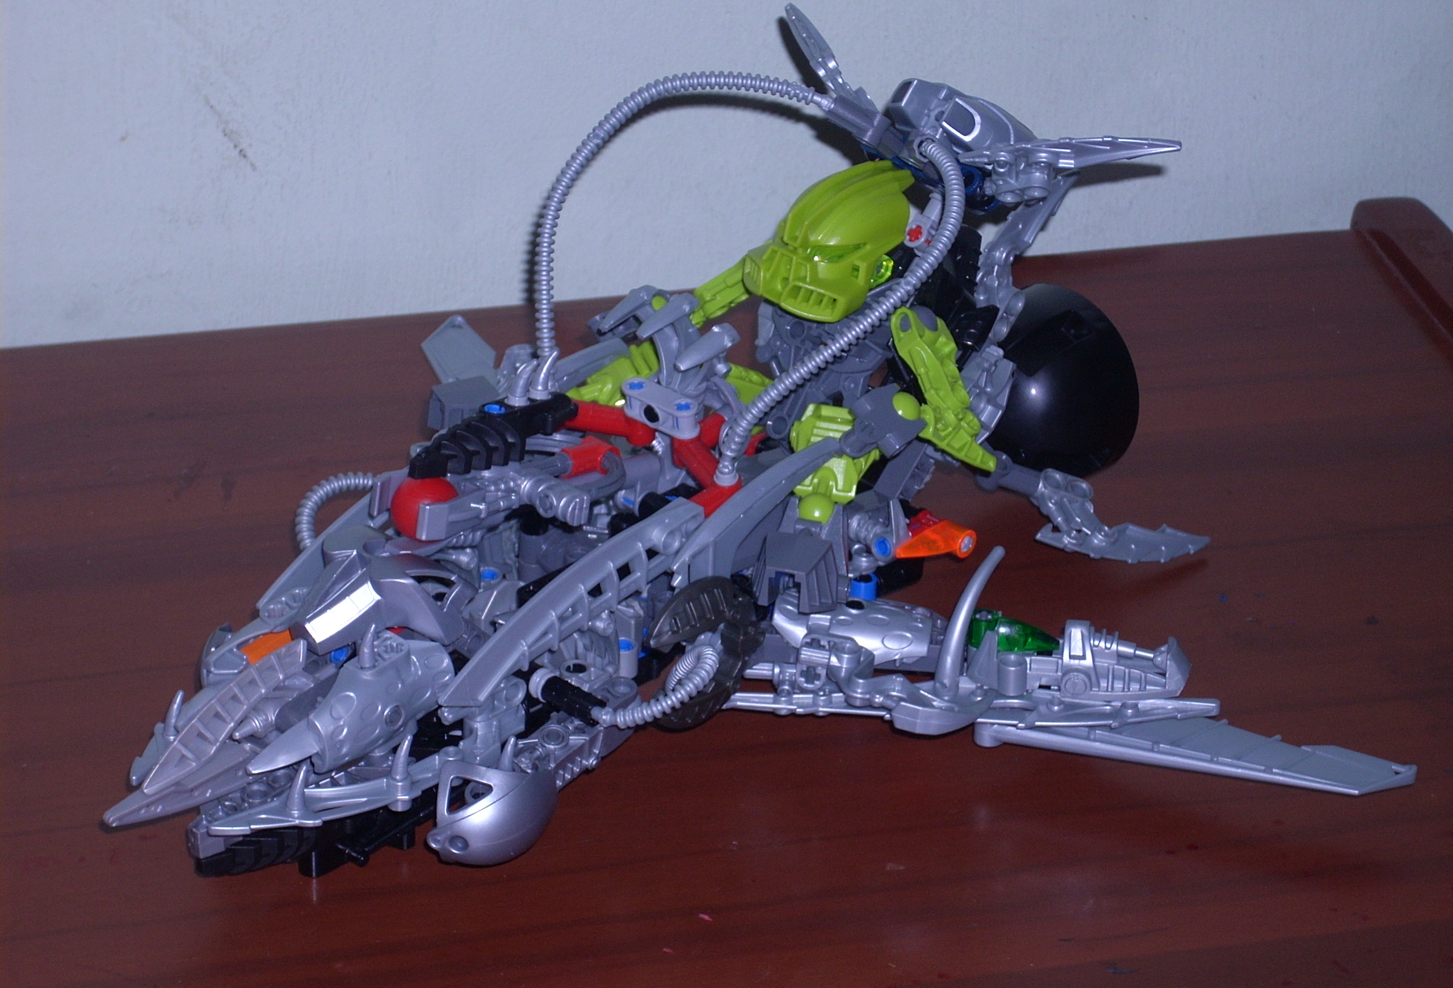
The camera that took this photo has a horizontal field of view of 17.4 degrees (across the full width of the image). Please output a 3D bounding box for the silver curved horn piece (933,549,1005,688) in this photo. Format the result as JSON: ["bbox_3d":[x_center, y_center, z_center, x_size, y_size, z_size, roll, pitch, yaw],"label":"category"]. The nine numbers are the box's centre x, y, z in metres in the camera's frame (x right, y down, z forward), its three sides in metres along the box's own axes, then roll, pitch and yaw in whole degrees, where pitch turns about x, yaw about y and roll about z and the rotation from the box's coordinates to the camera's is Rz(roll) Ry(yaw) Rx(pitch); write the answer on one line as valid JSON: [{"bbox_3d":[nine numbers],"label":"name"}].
[{"bbox_3d":[0.062,0.031,1.205,0.019,0.039,0.010,7,27,13],"label":"silver curved horn piece"}]

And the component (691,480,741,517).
[{"bbox_3d":[-0.003,0.001,1.222,0.008,0.009,0.015,22,34,36],"label":"component"}]

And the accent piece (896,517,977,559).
[{"bbox_3d":[0.055,0.012,1.238,0.008,0.009,0.024,23,34,39],"label":"accent piece"}]

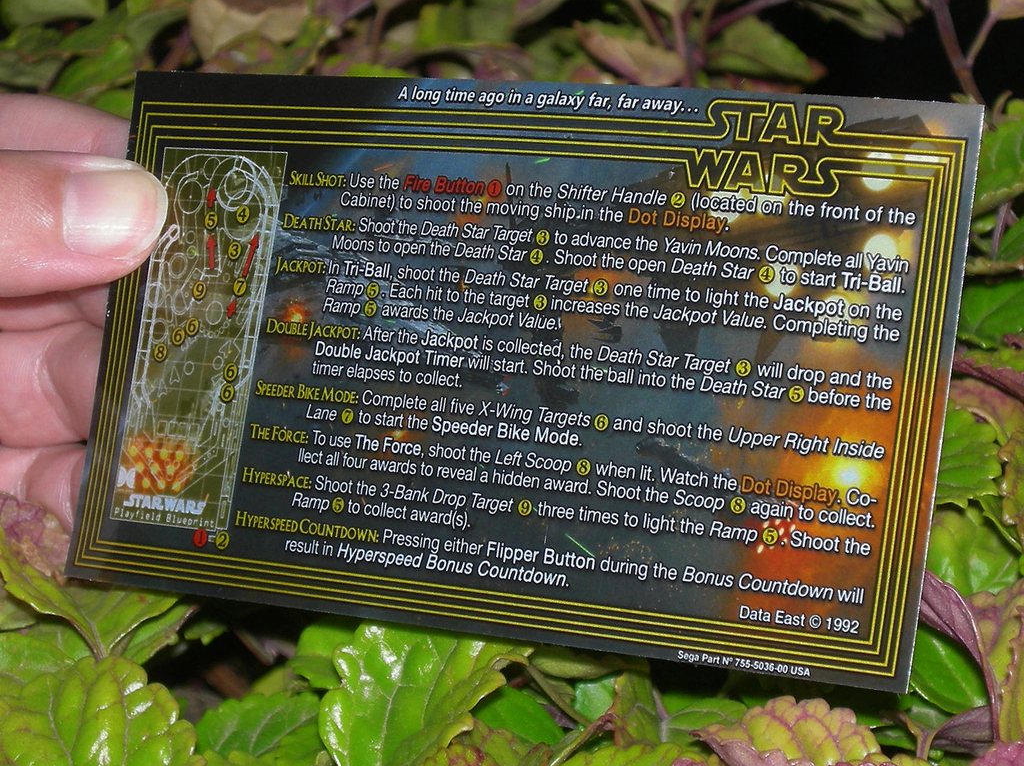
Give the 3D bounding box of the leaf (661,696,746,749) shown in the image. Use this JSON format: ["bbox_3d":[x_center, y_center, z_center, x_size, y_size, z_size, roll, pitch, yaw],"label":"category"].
[{"bbox_3d":[0.031,0.055,0.464,0.017,0.004,0.013,-16,43,-18],"label":"leaf"}]

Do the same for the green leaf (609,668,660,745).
[{"bbox_3d":[0.020,0.052,0.458,0.010,0.014,0.005,14,-10,-25],"label":"green leaf"}]

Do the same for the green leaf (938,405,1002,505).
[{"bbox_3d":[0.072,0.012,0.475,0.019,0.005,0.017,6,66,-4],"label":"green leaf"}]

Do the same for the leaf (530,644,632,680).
[{"bbox_3d":[0.012,0.048,0.500,0.019,0.006,0.012,-6,41,-7],"label":"leaf"}]

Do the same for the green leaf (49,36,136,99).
[{"bbox_3d":[-0.083,-0.062,0.570,0.021,0.005,0.012,-32,53,-19],"label":"green leaf"}]

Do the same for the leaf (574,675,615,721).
[{"bbox_3d":[0.014,0.053,0.478,0.009,0.004,0.011,12,67,1],"label":"leaf"}]

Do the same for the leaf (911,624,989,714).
[{"bbox_3d":[0.072,0.047,0.475,0.018,0.005,0.014,31,61,11],"label":"leaf"}]

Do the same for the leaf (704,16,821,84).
[{"bbox_3d":[0.050,-0.066,0.570,0.023,0.006,0.014,14,53,3],"label":"leaf"}]

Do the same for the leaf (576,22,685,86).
[{"bbox_3d":[0.024,-0.065,0.570,0.024,0.006,0.011,24,60,8],"label":"leaf"}]

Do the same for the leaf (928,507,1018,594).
[{"bbox_3d":[0.076,0.028,0.475,0.015,0.006,0.018,-20,62,-12],"label":"leaf"}]

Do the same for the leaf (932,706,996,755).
[{"bbox_3d":[0.071,0.054,0.450,0.014,0.004,0.010,-28,52,-6],"label":"leaf"}]

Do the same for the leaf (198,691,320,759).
[{"bbox_3d":[-0.042,0.059,0.485,0.022,0.006,0.017,-9,53,1],"label":"leaf"}]

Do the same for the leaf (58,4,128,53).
[{"bbox_3d":[-0.085,-0.072,0.585,0.019,0.005,0.010,-33,47,-23],"label":"leaf"}]

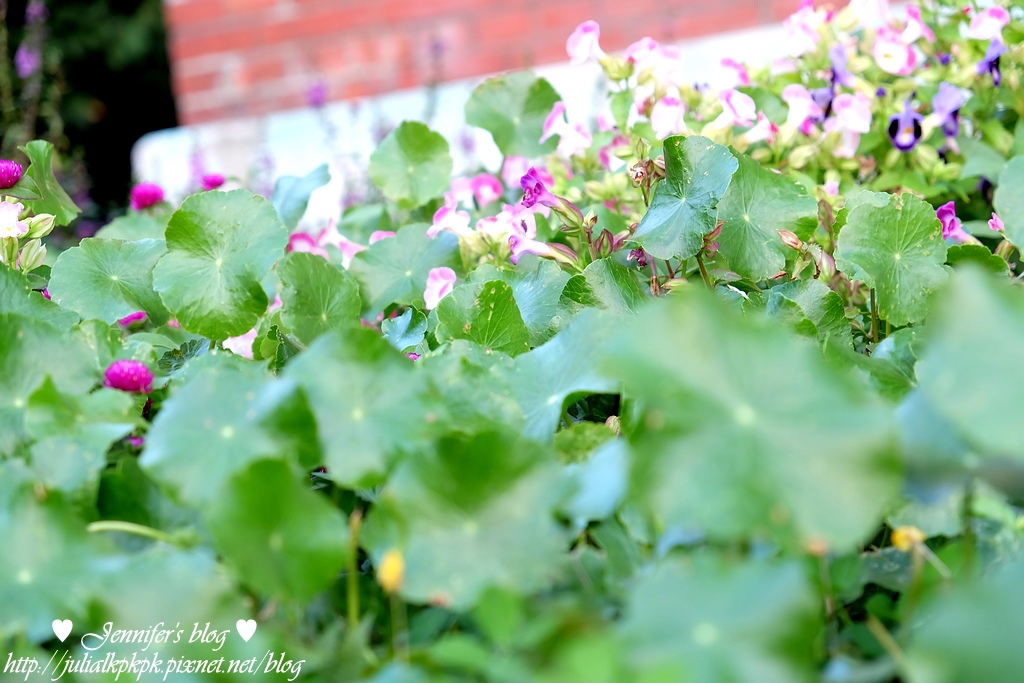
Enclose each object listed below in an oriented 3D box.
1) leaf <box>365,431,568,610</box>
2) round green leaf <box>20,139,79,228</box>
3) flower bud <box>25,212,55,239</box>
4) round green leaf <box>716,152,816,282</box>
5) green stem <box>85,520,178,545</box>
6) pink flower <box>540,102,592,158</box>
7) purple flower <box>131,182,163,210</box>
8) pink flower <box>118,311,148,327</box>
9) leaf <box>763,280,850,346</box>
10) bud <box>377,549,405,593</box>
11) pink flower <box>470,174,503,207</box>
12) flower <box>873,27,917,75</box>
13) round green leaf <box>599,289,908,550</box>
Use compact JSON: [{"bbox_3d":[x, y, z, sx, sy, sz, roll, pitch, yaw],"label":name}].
[{"bbox_3d":[-0.017,0.068,0.890,0.074,0.070,0.024,-4,-30,0],"label":"leaf"},{"bbox_3d":[-0.296,-0.101,1.510,0.042,0.054,0.030,6,-17,34],"label":"round green leaf"},{"bbox_3d":[-0.280,-0.069,1.400,0.020,0.011,0.011,-38,0,3],"label":"flower bud"},{"bbox_3d":[0.151,-0.075,1.410,0.064,0.080,0.020,-5,-20,-2],"label":"round green leaf"},{"bbox_3d":[-0.187,0.094,1.160,0.045,0.010,0.008,12,0,-6],"label":"green stem"},{"bbox_3d":[0.037,-0.145,1.620,0.030,0.036,0.029,9,18,44],"label":"pink flower"},{"bbox_3d":[-0.247,-0.098,1.600,0.023,0.020,0.023,-5,14,0],"label":"purple flower"},{"bbox_3d":[-0.237,-0.013,1.480,0.022,0.016,0.021,-7,10,0],"label":"pink flower"},{"bbox_3d":[0.144,-0.013,1.150,0.046,0.022,0.042,-9,55,-18],"label":"leaf"},{"bbox_3d":[-0.046,0.088,0.900,0.010,0.017,0.010,-4,13,0],"label":"bud"},{"bbox_3d":[-0.017,-0.103,1.610,0.022,0.023,0.022,-7,10,0],"label":"pink flower"},{"bbox_3d":[0.240,-0.182,1.480,0.027,0.028,0.022,-2,8,12],"label":"flower"},{"bbox_3d":[0.081,0.027,0.800,0.095,0.090,0.025,-5,-27,-3],"label":"round green leaf"}]

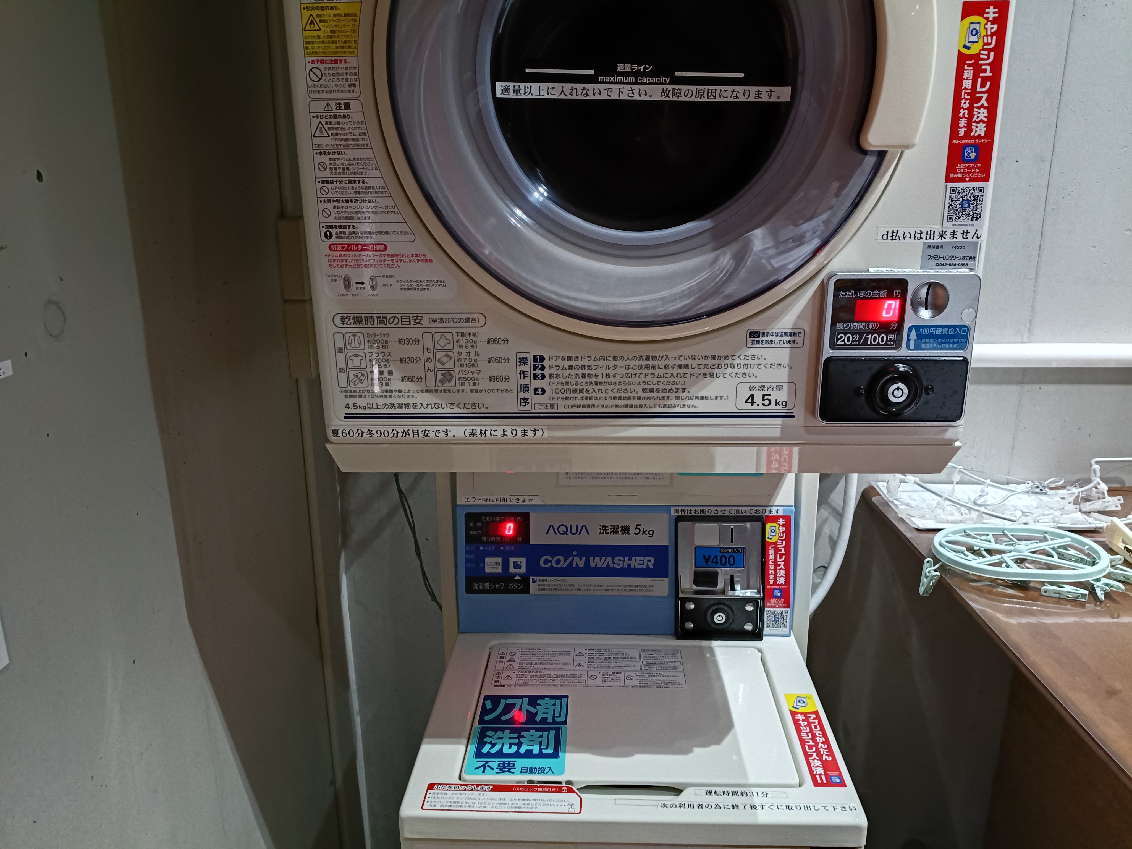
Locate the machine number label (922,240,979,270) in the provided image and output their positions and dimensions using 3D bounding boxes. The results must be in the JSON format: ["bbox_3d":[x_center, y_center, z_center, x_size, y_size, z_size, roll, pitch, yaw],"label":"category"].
[{"bbox_3d":[0.355,-0.157,0.788,0.051,0.028,0.002,0,16,2],"label":"machine number label"}]

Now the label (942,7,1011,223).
[{"bbox_3d":[0.364,-0.272,0.755,0.040,0.190,0.002,0,16,2],"label":"label"}]

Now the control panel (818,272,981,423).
[{"bbox_3d":[0.313,-0.069,0.801,0.139,0.143,0.028,0,16,2],"label":"control panel"}]

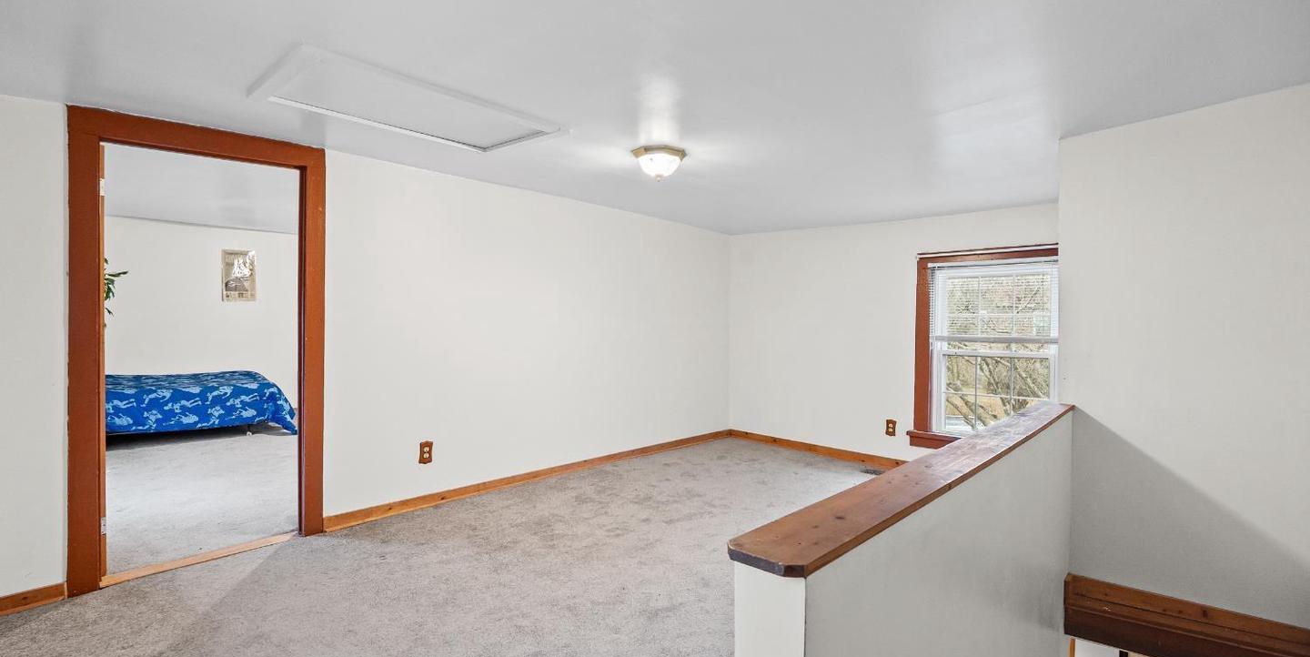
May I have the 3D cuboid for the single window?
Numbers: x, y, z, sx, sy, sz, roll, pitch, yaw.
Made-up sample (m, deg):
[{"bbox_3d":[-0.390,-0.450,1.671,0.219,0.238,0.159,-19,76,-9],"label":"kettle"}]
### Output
[{"bbox_3d":[2.595,0.184,4.470,1.168,1.600,0.120,1,1,43],"label":"single window"}]

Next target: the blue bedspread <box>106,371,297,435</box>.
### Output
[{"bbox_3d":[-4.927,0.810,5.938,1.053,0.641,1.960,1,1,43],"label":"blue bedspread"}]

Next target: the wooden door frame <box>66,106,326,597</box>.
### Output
[{"bbox_3d":[-2.277,0.093,2.983,0.150,2.176,1.037,1,1,43],"label":"wooden door frame"}]

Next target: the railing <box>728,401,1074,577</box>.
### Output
[{"bbox_3d":[1.109,0.395,1.972,0.165,0.021,2.714,1,1,43],"label":"railing"}]

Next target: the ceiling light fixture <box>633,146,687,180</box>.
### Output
[{"bbox_3d":[0.019,-0.900,3.252,0.314,0.160,0.314,1,1,43],"label":"ceiling light fixture"}]

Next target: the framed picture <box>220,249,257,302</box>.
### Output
[{"bbox_3d":[-4.829,-0.607,6.778,0.025,0.614,0.329,1,1,43],"label":"framed picture"}]

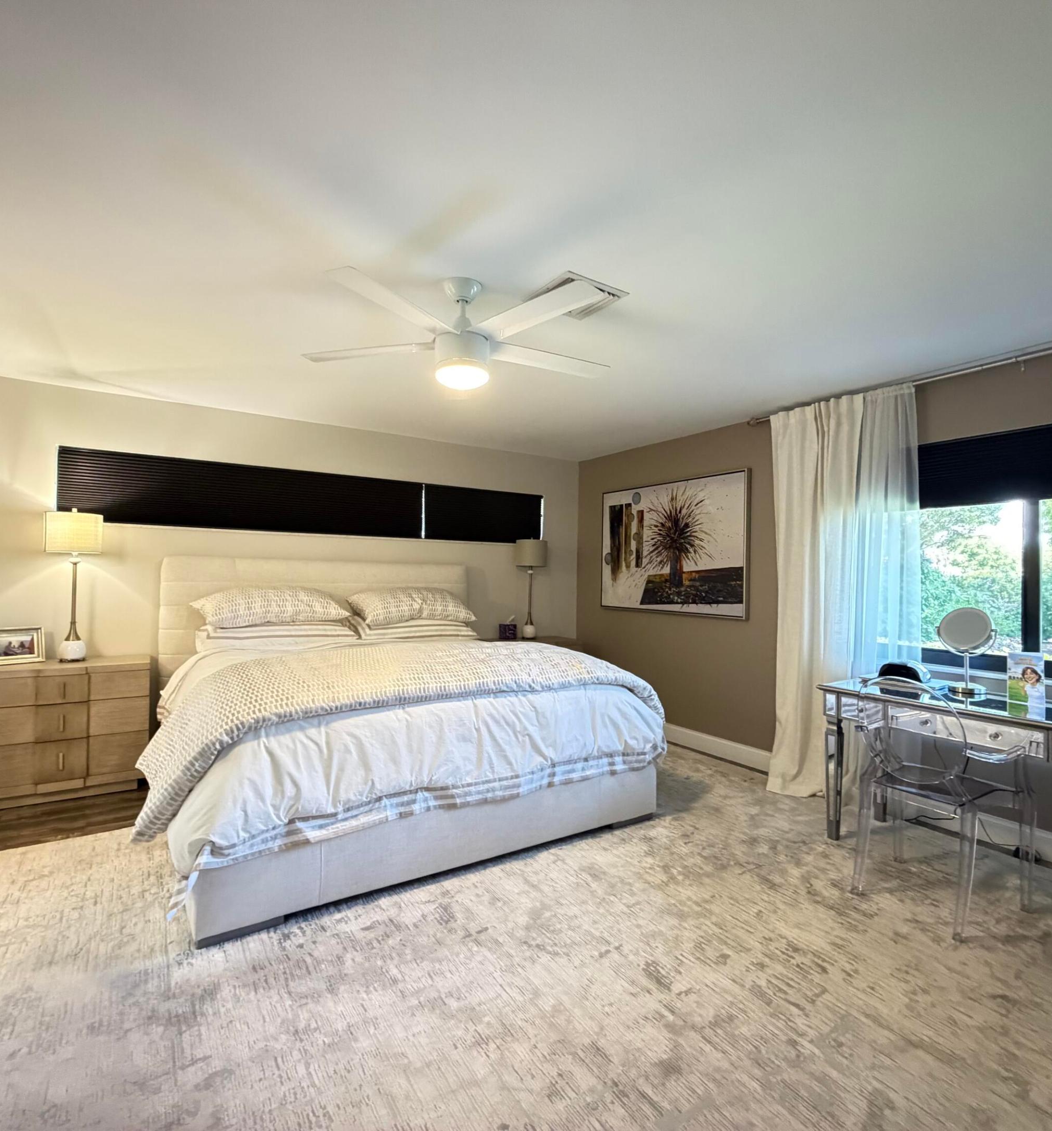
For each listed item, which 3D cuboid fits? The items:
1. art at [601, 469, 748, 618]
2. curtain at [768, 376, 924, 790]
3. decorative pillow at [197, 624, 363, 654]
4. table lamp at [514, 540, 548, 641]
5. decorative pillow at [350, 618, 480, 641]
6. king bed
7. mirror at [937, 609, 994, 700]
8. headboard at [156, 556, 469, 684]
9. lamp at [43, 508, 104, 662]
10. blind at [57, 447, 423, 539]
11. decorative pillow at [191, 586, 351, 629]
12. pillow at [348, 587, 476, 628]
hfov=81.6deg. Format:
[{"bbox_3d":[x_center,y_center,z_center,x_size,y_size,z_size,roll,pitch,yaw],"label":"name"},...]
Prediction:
[{"bbox_3d":[1.106,-0.142,4.860,0.059,1.038,1.565,1,-1,-32],"label":"art"},{"bbox_3d":[1.789,0.200,3.558,0.197,2.360,0.855,1,-1,-32],"label":"curtain"},{"bbox_3d":[-1.651,0.443,4.061,0.943,0.157,0.511,1,-1,-33],"label":"decorative pillow"},{"bbox_3d":[0.047,0.202,5.384,0.278,0.884,0.278,1,-1,-33],"label":"table lamp"},{"bbox_3d":[-0.859,0.454,4.579,0.904,0.151,0.511,1,-1,-33],"label":"decorative pillow"},{"bbox_3d":[-0.817,0.660,3.643,2.367,1.348,2.275,1,-1,-32],"label":"king bed"},{"bbox_3d":[2.139,0.407,2.949,0.150,0.410,0.245,2,-1,-42],"label":"mirror"},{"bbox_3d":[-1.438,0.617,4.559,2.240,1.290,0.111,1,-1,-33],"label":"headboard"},{"bbox_3d":[-2.671,0.113,3.606,0.278,0.895,0.278,1,-1,-33],"label":"lamp"},{"bbox_3d":[-1.869,-0.480,4.401,2.405,0.455,0.053,1,-1,-32],"label":"blind"},{"bbox_3d":[-1.671,0.256,4.056,0.917,0.203,0.498,1,9,-33],"label":"decorative pillow"},{"bbox_3d":[-0.857,0.287,4.589,0.891,0.203,0.498,1,9,-33],"label":"pillow"}]

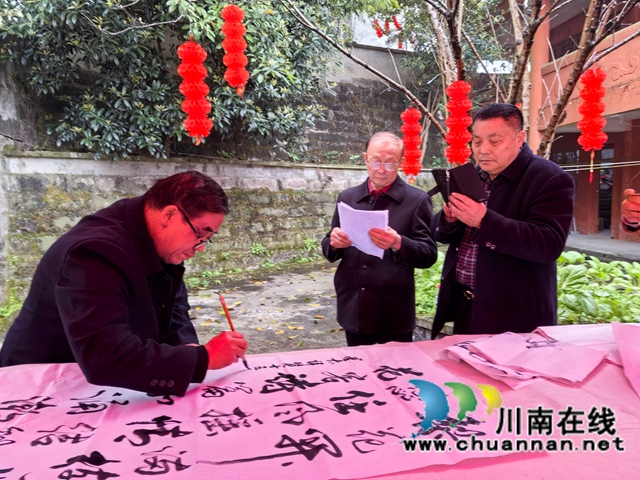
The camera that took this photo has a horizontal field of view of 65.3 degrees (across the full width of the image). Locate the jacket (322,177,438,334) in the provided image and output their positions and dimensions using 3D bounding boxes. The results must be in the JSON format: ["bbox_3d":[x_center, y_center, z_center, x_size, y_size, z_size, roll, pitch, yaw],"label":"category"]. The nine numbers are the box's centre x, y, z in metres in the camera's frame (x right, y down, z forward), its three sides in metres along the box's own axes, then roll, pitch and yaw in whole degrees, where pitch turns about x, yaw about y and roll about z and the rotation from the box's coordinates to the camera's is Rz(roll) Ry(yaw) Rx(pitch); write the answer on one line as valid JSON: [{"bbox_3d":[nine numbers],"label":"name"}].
[{"bbox_3d":[0.280,0.070,2.360,0.560,0.750,0.410,2,6,22],"label":"jacket"}]

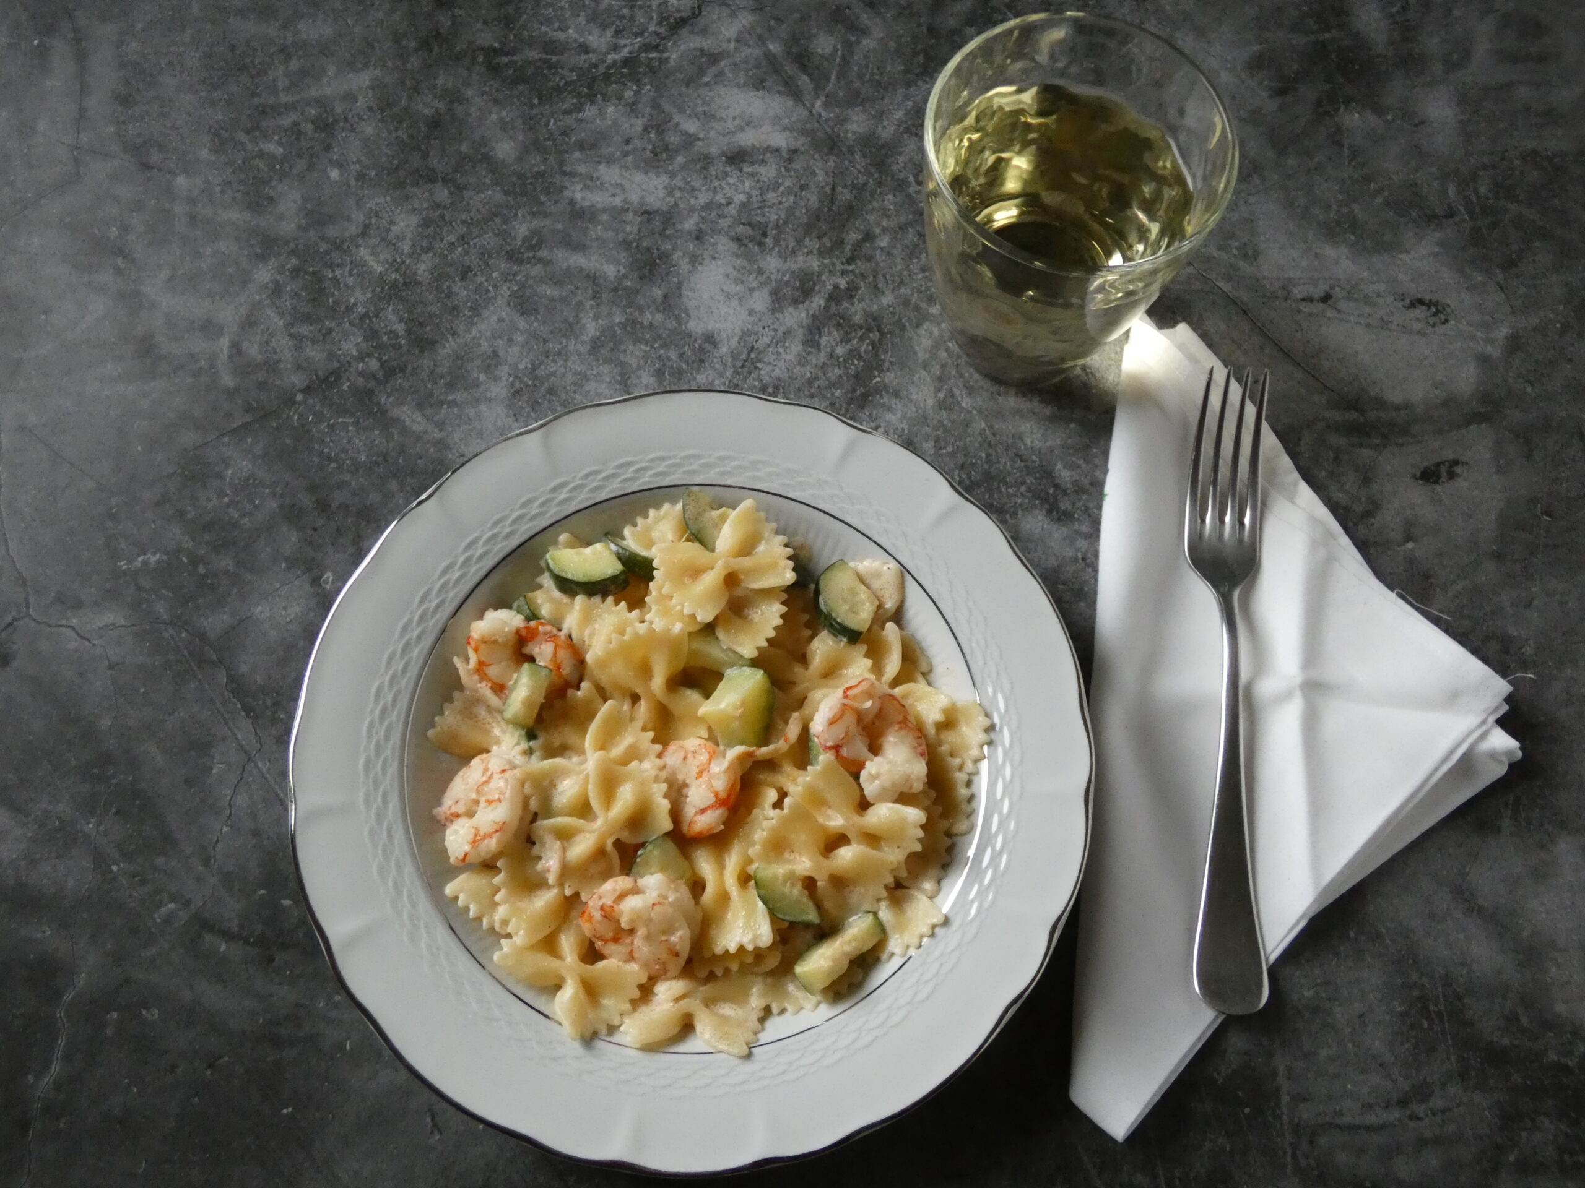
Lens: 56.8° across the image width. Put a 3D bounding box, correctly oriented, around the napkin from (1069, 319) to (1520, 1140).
[{"bbox_3d":[0.161,0.035,0.459,0.133,0.012,0.272,8,70,2],"label":"napkin"}]

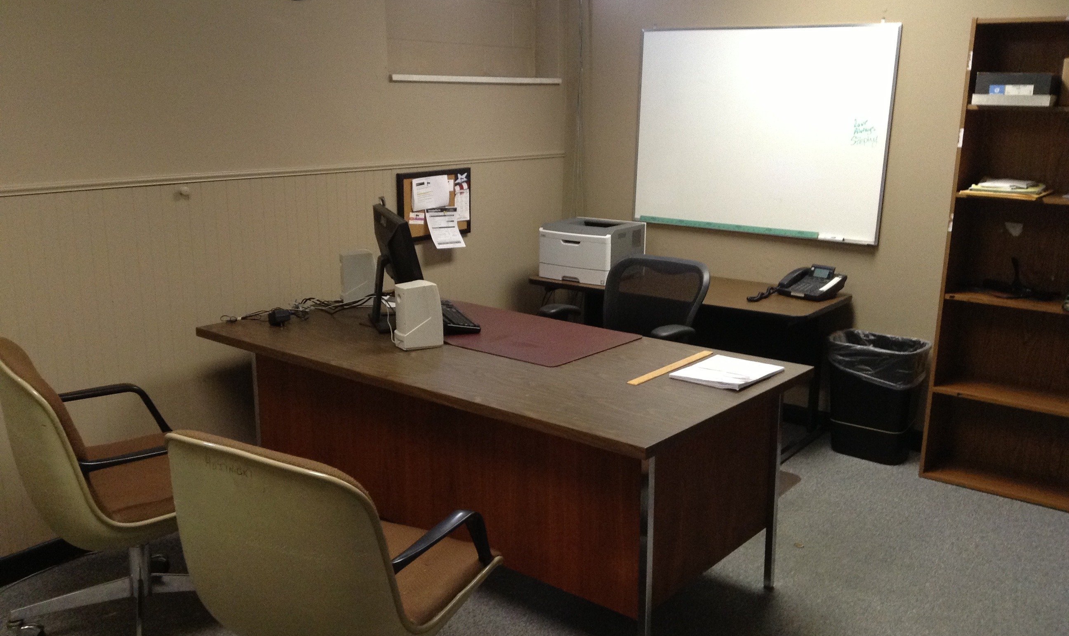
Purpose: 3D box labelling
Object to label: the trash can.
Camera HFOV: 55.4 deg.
[{"bbox_3d":[1.462,0.342,4.397,0.385,0.505,0.295,10,16,35],"label":"trash can"}]

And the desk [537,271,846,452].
[{"bbox_3d":[0.690,0.171,4.761,1.380,0.647,0.620,10,16,35],"label":"desk"}]

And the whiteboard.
[{"bbox_3d":[1.018,-0.859,4.691,1.235,0.925,0.045,10,16,35],"label":"whiteboard"}]

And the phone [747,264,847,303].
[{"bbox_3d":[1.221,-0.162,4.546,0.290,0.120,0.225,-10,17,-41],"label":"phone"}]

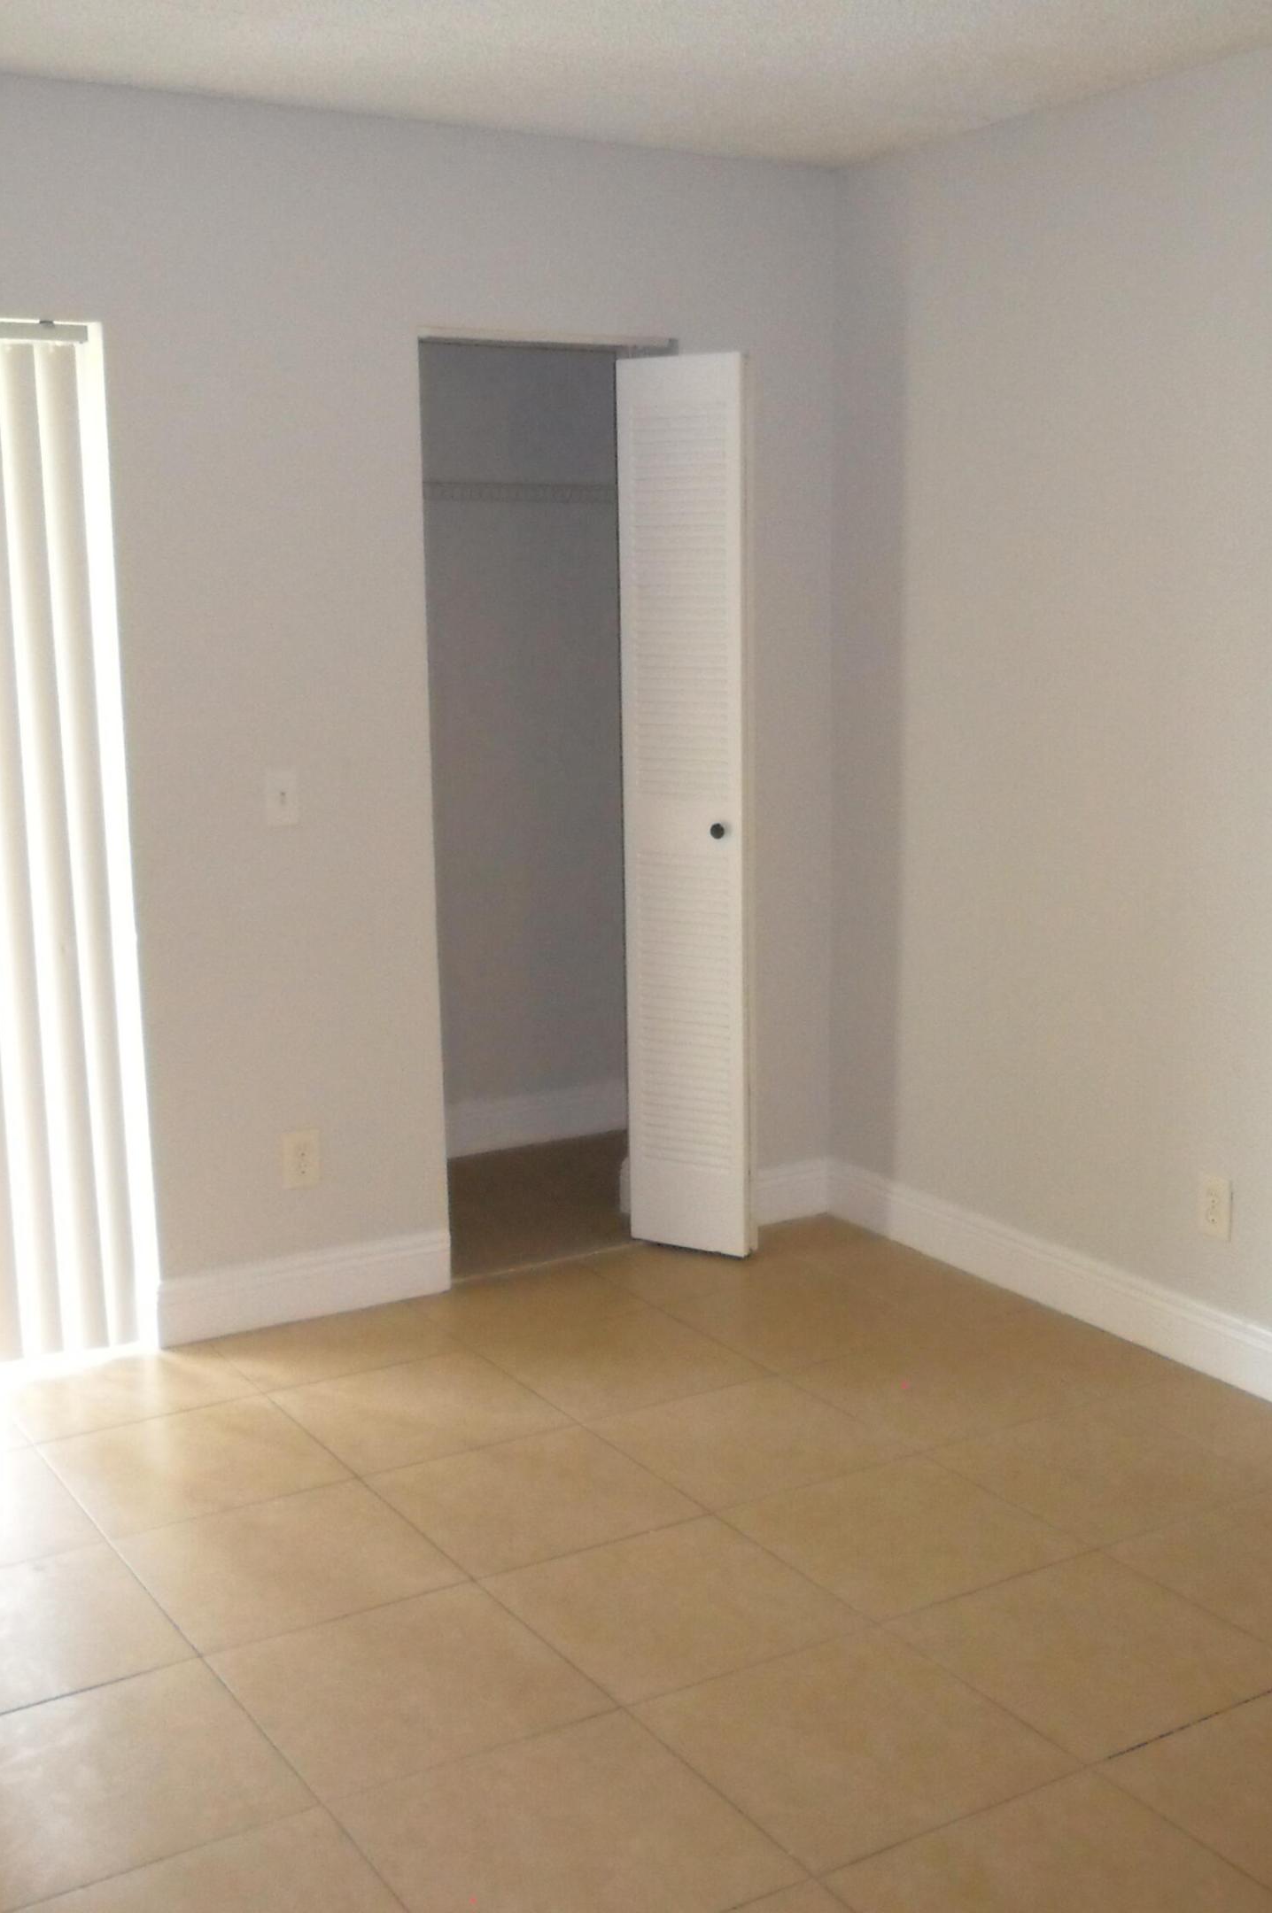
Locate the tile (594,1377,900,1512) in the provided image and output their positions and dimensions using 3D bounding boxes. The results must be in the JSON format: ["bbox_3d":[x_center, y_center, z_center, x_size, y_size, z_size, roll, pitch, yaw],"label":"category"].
[{"bbox_3d":[0.198,0.871,3.580,0.431,0.010,0.431,-6,11,-31],"label":"tile"}]

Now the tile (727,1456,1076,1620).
[{"bbox_3d":[0.429,0.941,3.246,0.437,0.010,0.437,-6,11,-31],"label":"tile"}]

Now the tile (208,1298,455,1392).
[{"bbox_3d":[-0.610,0.796,4.062,0.431,0.010,0.366,-6,11,-31],"label":"tile"}]

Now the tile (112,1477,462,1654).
[{"bbox_3d":[-0.545,0.952,3.125,0.430,0.010,0.430,-6,11,-31],"label":"tile"}]

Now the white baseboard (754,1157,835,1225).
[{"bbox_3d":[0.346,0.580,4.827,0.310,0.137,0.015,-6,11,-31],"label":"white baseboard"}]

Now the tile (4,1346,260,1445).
[{"bbox_3d":[-0.996,0.847,3.867,0.437,0.010,0.367,-6,11,-31],"label":"tile"}]

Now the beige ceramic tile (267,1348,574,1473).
[{"bbox_3d":[-0.408,0.862,3.756,0.437,0.010,0.437,-6,11,-31],"label":"beige ceramic tile"}]

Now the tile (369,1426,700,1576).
[{"bbox_3d":[-0.175,0.911,3.349,0.430,0.010,0.430,-6,11,-31],"label":"tile"}]

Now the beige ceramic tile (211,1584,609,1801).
[{"bbox_3d":[-0.317,1.012,2.760,0.430,0.010,0.430,-6,11,-31],"label":"beige ceramic tile"}]

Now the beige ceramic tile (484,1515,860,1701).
[{"bbox_3d":[0.055,0.982,3.018,0.437,0.010,0.437,-6,11,-31],"label":"beige ceramic tile"}]

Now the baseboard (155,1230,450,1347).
[{"bbox_3d":[-0.695,0.696,4.227,0.661,0.134,0.015,-6,11,-31],"label":"baseboard"}]

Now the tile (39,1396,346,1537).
[{"bbox_3d":[-0.782,0.902,3.527,0.437,0.010,0.437,-6,11,-31],"label":"tile"}]

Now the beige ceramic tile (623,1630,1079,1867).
[{"bbox_3d":[0.281,1.034,2.625,0.431,0.010,0.431,-6,11,-31],"label":"beige ceramic tile"}]

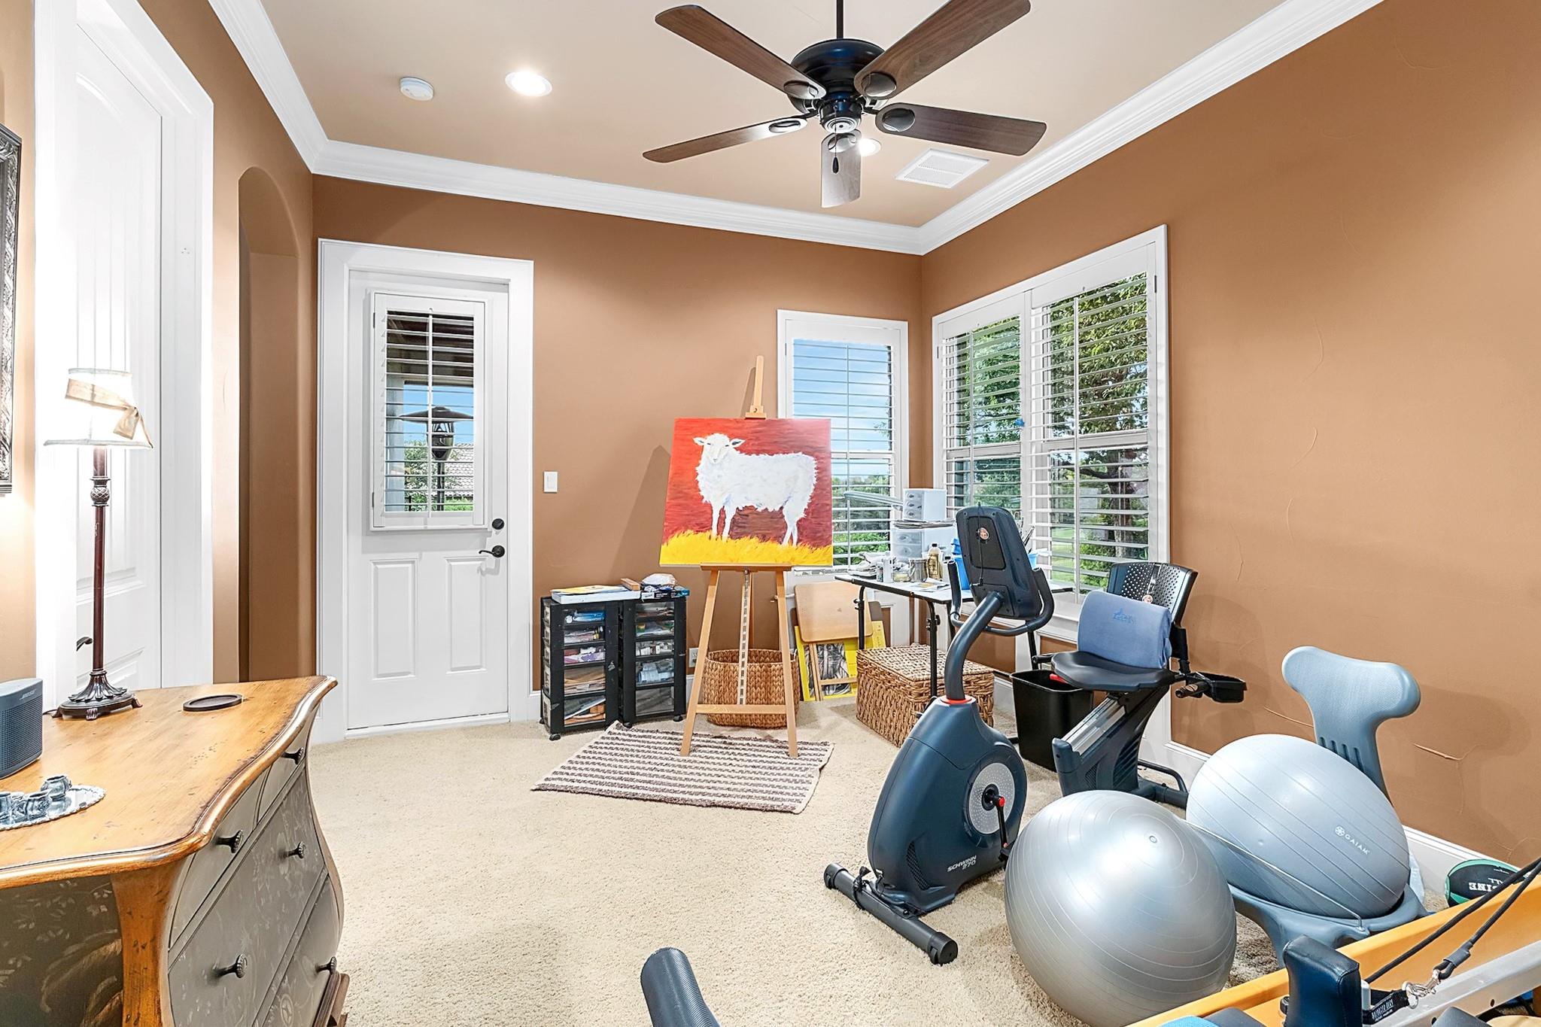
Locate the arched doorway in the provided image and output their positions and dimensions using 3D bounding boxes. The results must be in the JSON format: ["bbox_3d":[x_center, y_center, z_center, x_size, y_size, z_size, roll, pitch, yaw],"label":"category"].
[{"bbox_3d":[-2.209,-0.126,3.073,0.200,2.650,0.920,-1,1,-21],"label":"arched doorway"}]

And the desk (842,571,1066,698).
[{"bbox_3d":[0.962,0.767,4.057,0.780,0.785,1.140,-1,1,-21],"label":"desk"}]

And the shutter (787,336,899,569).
[{"bbox_3d":[0.484,-0.393,4.782,0.794,1.500,0.060,0,2,-20],"label":"shutter"}]

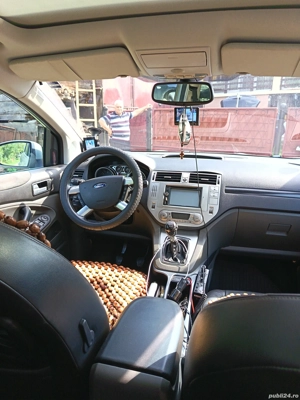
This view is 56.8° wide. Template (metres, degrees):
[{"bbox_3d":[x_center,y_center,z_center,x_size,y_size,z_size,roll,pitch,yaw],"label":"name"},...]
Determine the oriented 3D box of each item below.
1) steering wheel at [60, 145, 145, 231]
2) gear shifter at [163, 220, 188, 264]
[{"bbox_3d":[-0.218,-0.054,1.269,0.388,0.388,0.090,-7,-11,9],"label":"steering wheel"},{"bbox_3d":[0.113,0.164,1.144,0.095,0.145,0.120,3,13,10],"label":"gear shifter"}]

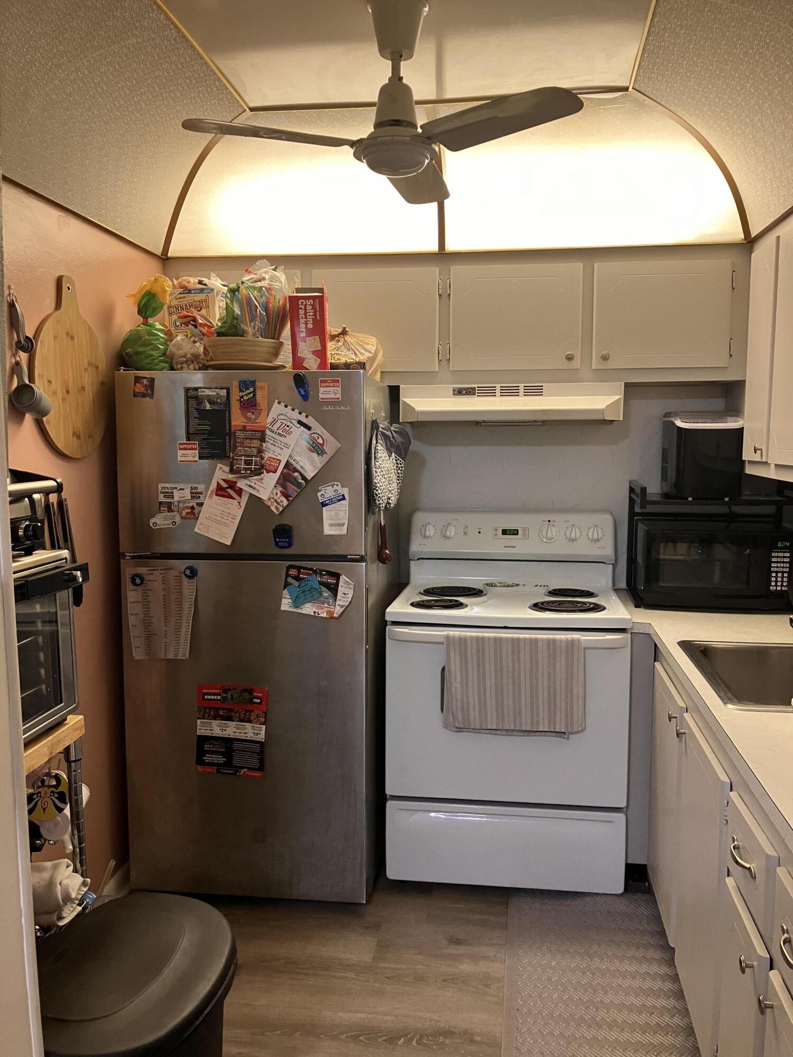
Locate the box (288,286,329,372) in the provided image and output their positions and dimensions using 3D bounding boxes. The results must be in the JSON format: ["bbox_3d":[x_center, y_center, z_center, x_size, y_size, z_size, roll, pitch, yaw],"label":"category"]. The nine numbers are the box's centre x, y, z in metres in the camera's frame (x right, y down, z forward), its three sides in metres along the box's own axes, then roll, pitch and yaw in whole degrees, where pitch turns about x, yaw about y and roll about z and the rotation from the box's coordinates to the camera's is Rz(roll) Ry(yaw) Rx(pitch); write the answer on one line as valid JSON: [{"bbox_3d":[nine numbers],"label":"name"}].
[{"bbox_3d":[-0.272,-0.604,2.638,0.106,0.250,0.105,1,6,5],"label":"box"}]

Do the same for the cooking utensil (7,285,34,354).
[{"bbox_3d":[-0.906,-0.505,2.066,0.040,0.160,0.055,1,6,7],"label":"cooking utensil"}]

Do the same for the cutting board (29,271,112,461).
[{"bbox_3d":[-0.896,-0.441,2.353,0.022,0.490,0.390,1,6,7],"label":"cutting board"}]

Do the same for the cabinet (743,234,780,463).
[{"bbox_3d":[1.247,-0.526,2.567,0.300,0.645,0.275,1,6,7],"label":"cabinet"}]

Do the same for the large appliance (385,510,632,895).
[{"bbox_3d":[0.379,0.559,2.980,0.762,1.192,0.675,1,6,7],"label":"large appliance"}]

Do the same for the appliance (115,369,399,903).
[{"bbox_3d":[-0.433,0.324,2.950,0.745,1.664,0.740,1,6,5],"label":"appliance"}]

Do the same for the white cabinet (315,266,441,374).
[{"bbox_3d":[-0.053,-0.730,3.083,0.435,0.355,0.300,1,6,7],"label":"white cabinet"}]

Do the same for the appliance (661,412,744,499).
[{"bbox_3d":[1.036,-0.250,2.912,0.210,0.282,0.285,1,6,7],"label":"appliance"}]

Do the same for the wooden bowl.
[{"bbox_3d":[-0.477,-0.553,2.695,0.240,0.088,0.240,0,6,0],"label":"wooden bowl"}]

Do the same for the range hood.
[{"bbox_3d":[0.398,-0.438,2.995,0.762,0.132,0.440,1,6,7],"label":"range hood"}]

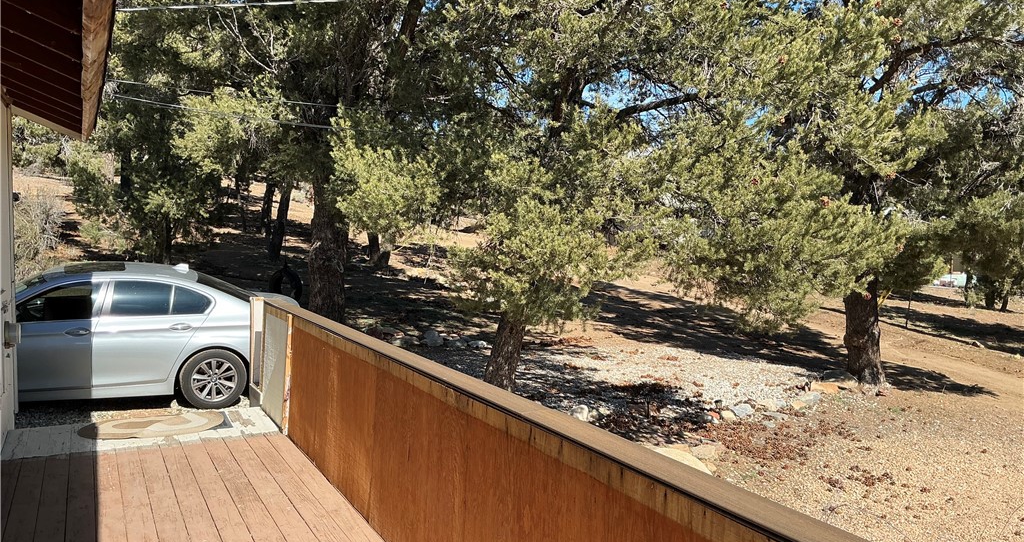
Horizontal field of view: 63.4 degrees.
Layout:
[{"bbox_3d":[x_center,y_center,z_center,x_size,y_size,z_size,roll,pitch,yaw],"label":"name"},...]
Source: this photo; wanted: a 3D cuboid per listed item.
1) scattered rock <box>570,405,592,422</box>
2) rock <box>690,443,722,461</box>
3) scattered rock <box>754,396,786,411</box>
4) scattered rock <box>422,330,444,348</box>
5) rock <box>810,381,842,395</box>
[{"bbox_3d":[0.769,1.563,9.148,0.241,0.158,0.205,1,3,5],"label":"scattered rock"},{"bbox_3d":[1.806,1.672,7.680,0.293,0.130,0.249,2,3,14],"label":"rock"},{"bbox_3d":[3.121,1.588,9.989,0.381,0.160,0.286,2,3,18],"label":"scattered rock"},{"bbox_3d":[-1.320,1.122,13.940,0.367,0.294,0.294,1,3,-5],"label":"scattered rock"},{"bbox_3d":[4.176,1.551,10.990,0.420,0.153,0.294,2,3,21],"label":"rock"}]

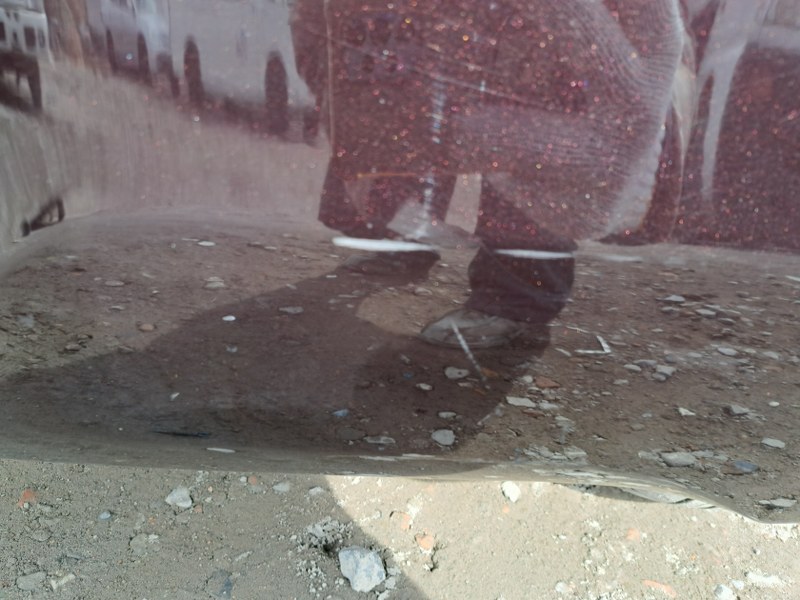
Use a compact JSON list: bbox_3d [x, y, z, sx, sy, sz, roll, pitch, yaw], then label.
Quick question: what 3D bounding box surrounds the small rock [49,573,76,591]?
[{"bbox_3d":[-0.388,0.324,0.638,0.027,0.011,0.016,-14,36,-21],"label":"small rock"}]

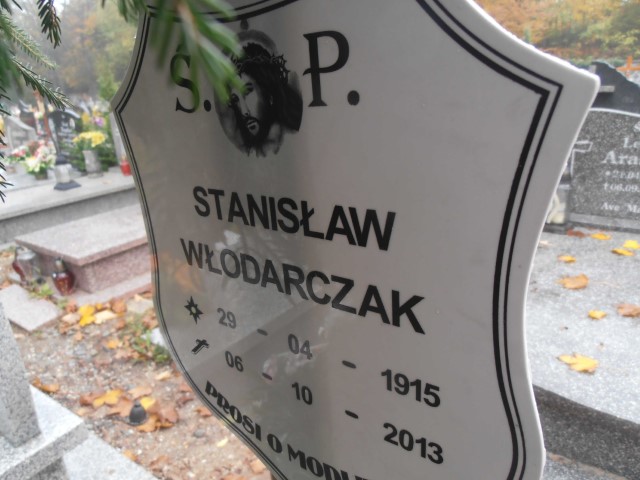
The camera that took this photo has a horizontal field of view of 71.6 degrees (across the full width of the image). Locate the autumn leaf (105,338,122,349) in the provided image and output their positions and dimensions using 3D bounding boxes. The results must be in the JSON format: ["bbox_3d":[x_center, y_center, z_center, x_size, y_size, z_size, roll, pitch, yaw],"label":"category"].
[{"bbox_3d":[-0.945,0.474,2.031,0.072,0.022,0.059,-13,19,-27],"label":"autumn leaf"}]

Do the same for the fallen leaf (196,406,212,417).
[{"bbox_3d":[-0.391,0.589,1.533,0.072,0.018,0.051,-2,19,0],"label":"fallen leaf"}]

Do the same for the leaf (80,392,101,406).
[{"bbox_3d":[-0.830,0.577,1.605,0.087,0.020,0.070,-2,19,0],"label":"leaf"}]

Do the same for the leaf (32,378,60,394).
[{"bbox_3d":[-1.260,0.675,2.045,0.109,0.030,0.087,-13,25,-34],"label":"leaf"}]

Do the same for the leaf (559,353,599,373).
[{"bbox_3d":[0.669,0.317,1.148,0.103,0.020,0.072,-2,19,0],"label":"leaf"}]

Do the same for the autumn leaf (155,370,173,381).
[{"bbox_3d":[-0.622,0.539,1.764,0.069,0.015,0.045,-19,23,-40],"label":"autumn leaf"}]

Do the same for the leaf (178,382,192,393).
[{"bbox_3d":[-0.508,0.557,1.675,0.057,0.018,0.045,-10,18,-20],"label":"leaf"}]

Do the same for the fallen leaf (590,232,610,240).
[{"bbox_3d":[1.524,-0.019,2.411,0.091,0.020,0.097,14,24,31],"label":"fallen leaf"}]

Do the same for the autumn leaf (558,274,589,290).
[{"bbox_3d":[0.867,0.146,1.523,0.110,0.030,0.087,-2,19,0],"label":"autumn leaf"}]

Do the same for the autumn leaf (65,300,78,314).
[{"bbox_3d":[-1.360,0.369,2.428,0.078,0.040,0.081,-14,20,-30],"label":"autumn leaf"}]

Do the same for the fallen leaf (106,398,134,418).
[{"bbox_3d":[-0.863,0.728,1.921,0.109,0.030,0.101,-10,23,-27],"label":"fallen leaf"}]

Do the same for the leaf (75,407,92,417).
[{"bbox_3d":[-1.015,0.736,1.906,0.068,0.020,0.054,-12,24,-31],"label":"leaf"}]

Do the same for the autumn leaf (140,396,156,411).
[{"bbox_3d":[-0.620,0.588,1.595,0.069,0.020,0.059,-12,19,-24],"label":"autumn leaf"}]

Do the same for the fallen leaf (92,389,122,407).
[{"bbox_3d":[-0.784,0.585,1.636,0.068,0.022,0.110,8,20,33],"label":"fallen leaf"}]

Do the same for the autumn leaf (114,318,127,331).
[{"bbox_3d":[-0.954,0.404,2.122,0.063,0.020,0.088,-2,19,0],"label":"autumn leaf"}]

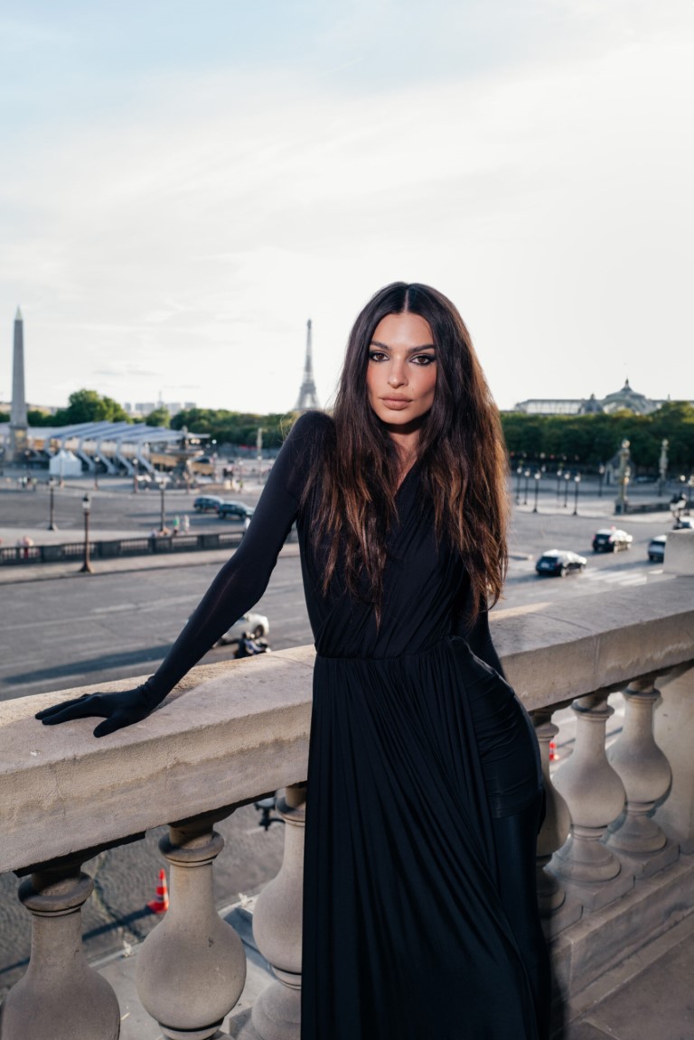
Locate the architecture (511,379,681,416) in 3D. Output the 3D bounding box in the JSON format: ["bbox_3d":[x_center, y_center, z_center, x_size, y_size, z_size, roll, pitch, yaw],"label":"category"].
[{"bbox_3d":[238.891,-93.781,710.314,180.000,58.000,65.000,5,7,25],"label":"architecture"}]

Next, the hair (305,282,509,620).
[{"bbox_3d":[0.102,-0.117,1.390,0.350,0.580,0.280,3,7,7],"label":"hair"}]

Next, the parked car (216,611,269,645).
[{"bbox_3d":[-5.479,4.663,35.983,1.800,1.480,4.400,7,8,37],"label":"parked car"}]

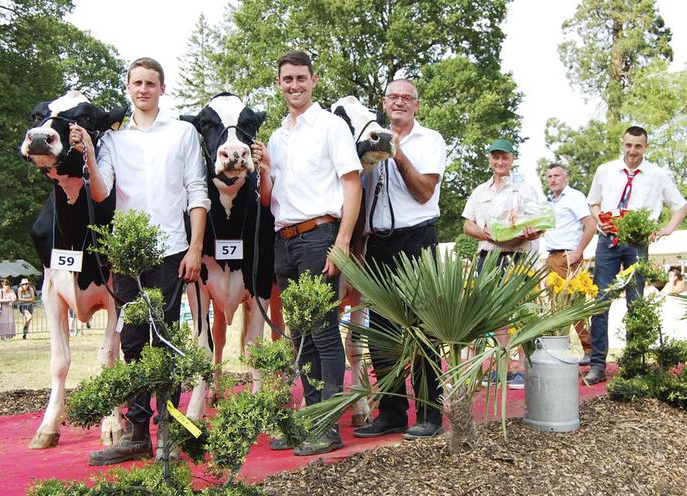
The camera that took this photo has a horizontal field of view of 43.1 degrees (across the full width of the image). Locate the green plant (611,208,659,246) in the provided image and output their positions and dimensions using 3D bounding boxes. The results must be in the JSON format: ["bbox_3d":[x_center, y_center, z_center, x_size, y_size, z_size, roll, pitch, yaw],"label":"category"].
[{"bbox_3d":[1.770,-0.125,5.350,0.290,0.230,0.280,0,-1,0],"label":"green plant"}]

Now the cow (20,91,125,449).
[{"bbox_3d":[-1.270,0.120,4.800,0.780,1.660,2.150,0,-1,-1],"label":"cow"}]

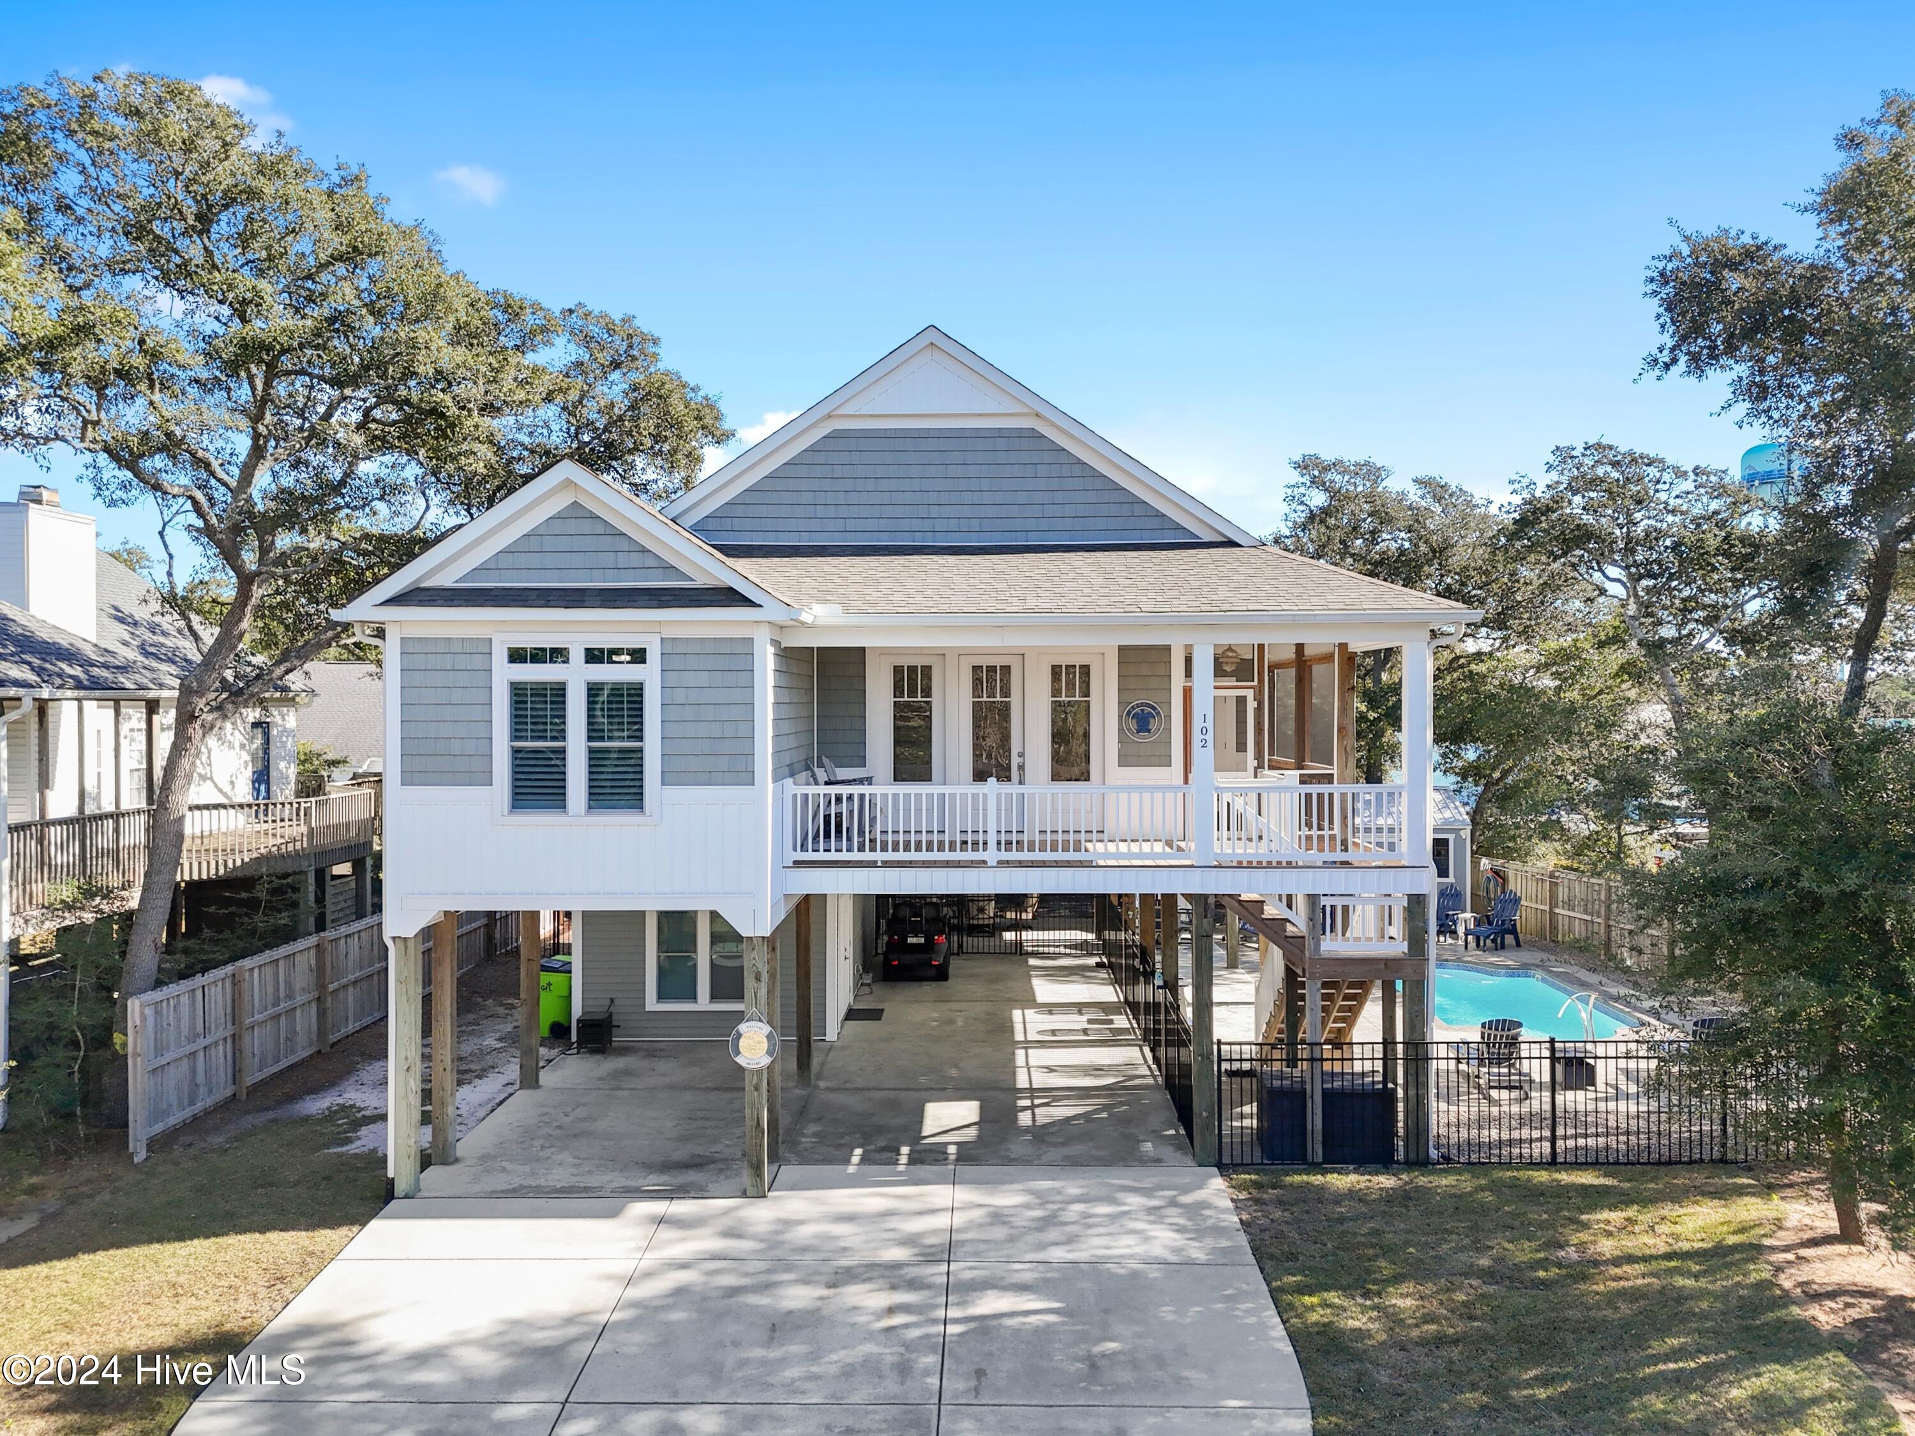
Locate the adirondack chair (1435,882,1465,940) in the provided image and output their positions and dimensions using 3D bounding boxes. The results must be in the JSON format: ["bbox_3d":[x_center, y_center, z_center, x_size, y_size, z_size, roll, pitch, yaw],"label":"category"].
[{"bbox_3d":[9.816,4.028,27.083,0.750,1.050,1.050,2,2,44],"label":"adirondack chair"}]

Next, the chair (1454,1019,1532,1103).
[{"bbox_3d":[6.850,4.328,17.092,0.730,1.000,0.900,-1,2,-23],"label":"chair"}]

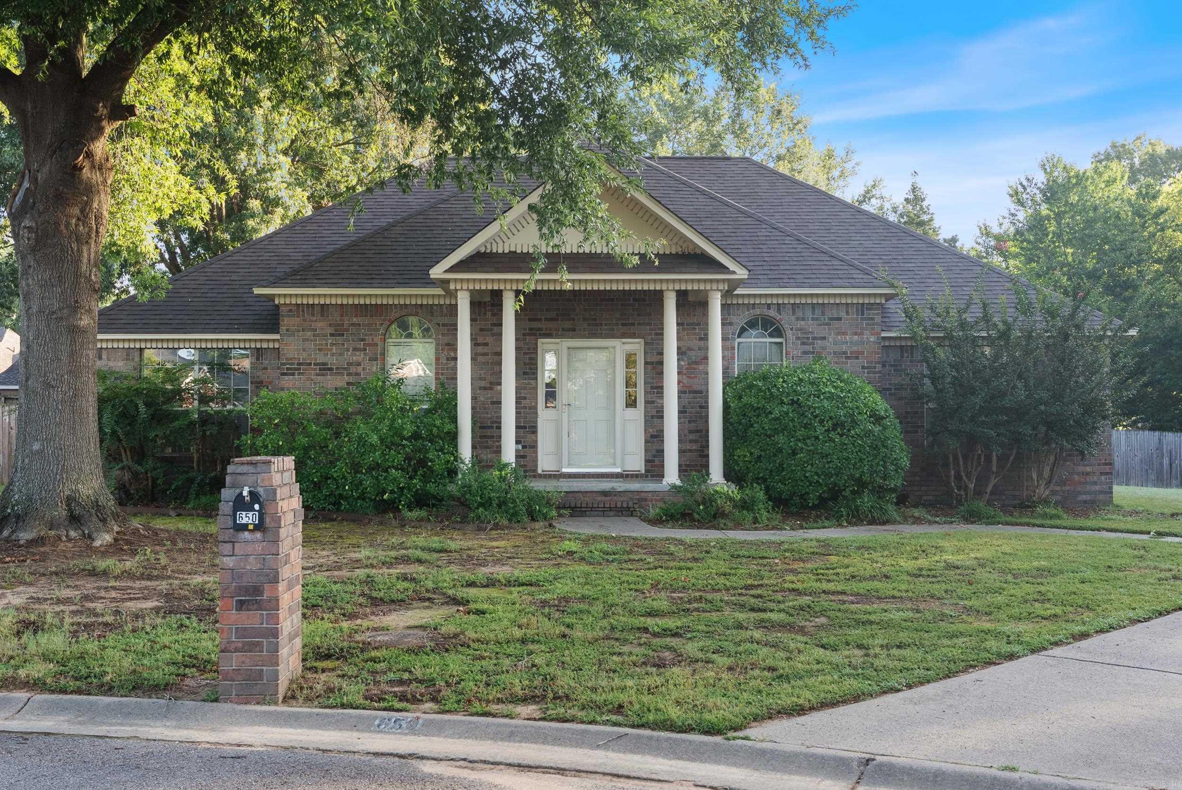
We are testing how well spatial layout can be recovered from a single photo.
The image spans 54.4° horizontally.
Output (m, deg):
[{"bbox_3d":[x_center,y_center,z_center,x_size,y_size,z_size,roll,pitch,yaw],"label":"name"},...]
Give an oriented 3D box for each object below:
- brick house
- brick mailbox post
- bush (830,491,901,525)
[{"bbox_3d":[0.050,-1.580,22.343,17.100,6.950,13.200,0,-1,0],"label":"brick house"},{"bbox_3d":[-1.880,1.029,6.548,0.350,1.330,0.580,0,-1,-2],"label":"brick mailbox post"},{"bbox_3d":[3.727,1.523,15.569,0.970,0.440,0.900,0,-1,0],"label":"bush"}]

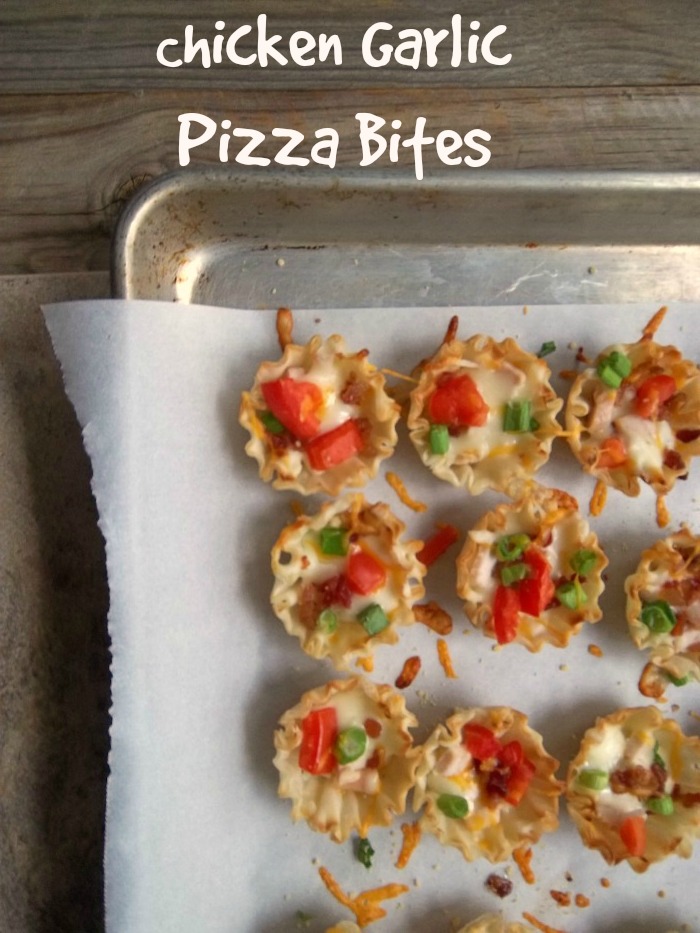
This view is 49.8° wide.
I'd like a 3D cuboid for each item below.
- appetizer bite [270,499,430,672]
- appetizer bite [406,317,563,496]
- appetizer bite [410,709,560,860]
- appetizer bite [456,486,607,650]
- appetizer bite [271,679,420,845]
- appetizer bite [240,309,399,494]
[{"bbox_3d":[0.000,0.035,0.238,0.047,0.024,0.053,0,92,0],"label":"appetizer bite"},{"bbox_3d":[0.040,-0.017,0.236,0.046,0.024,0.049,0,92,0],"label":"appetizer bite"},{"bbox_3d":[0.042,0.096,0.241,0.045,0.024,0.048,0,92,0],"label":"appetizer bite"},{"bbox_3d":[0.054,0.031,0.238,0.045,0.024,0.048,0,92,0],"label":"appetizer bite"},{"bbox_3d":[-0.001,0.088,0.240,0.044,0.024,0.051,0,92,0],"label":"appetizer bite"},{"bbox_3d":[-0.009,-0.017,0.236,0.047,0.024,0.049,0,92,0],"label":"appetizer bite"}]

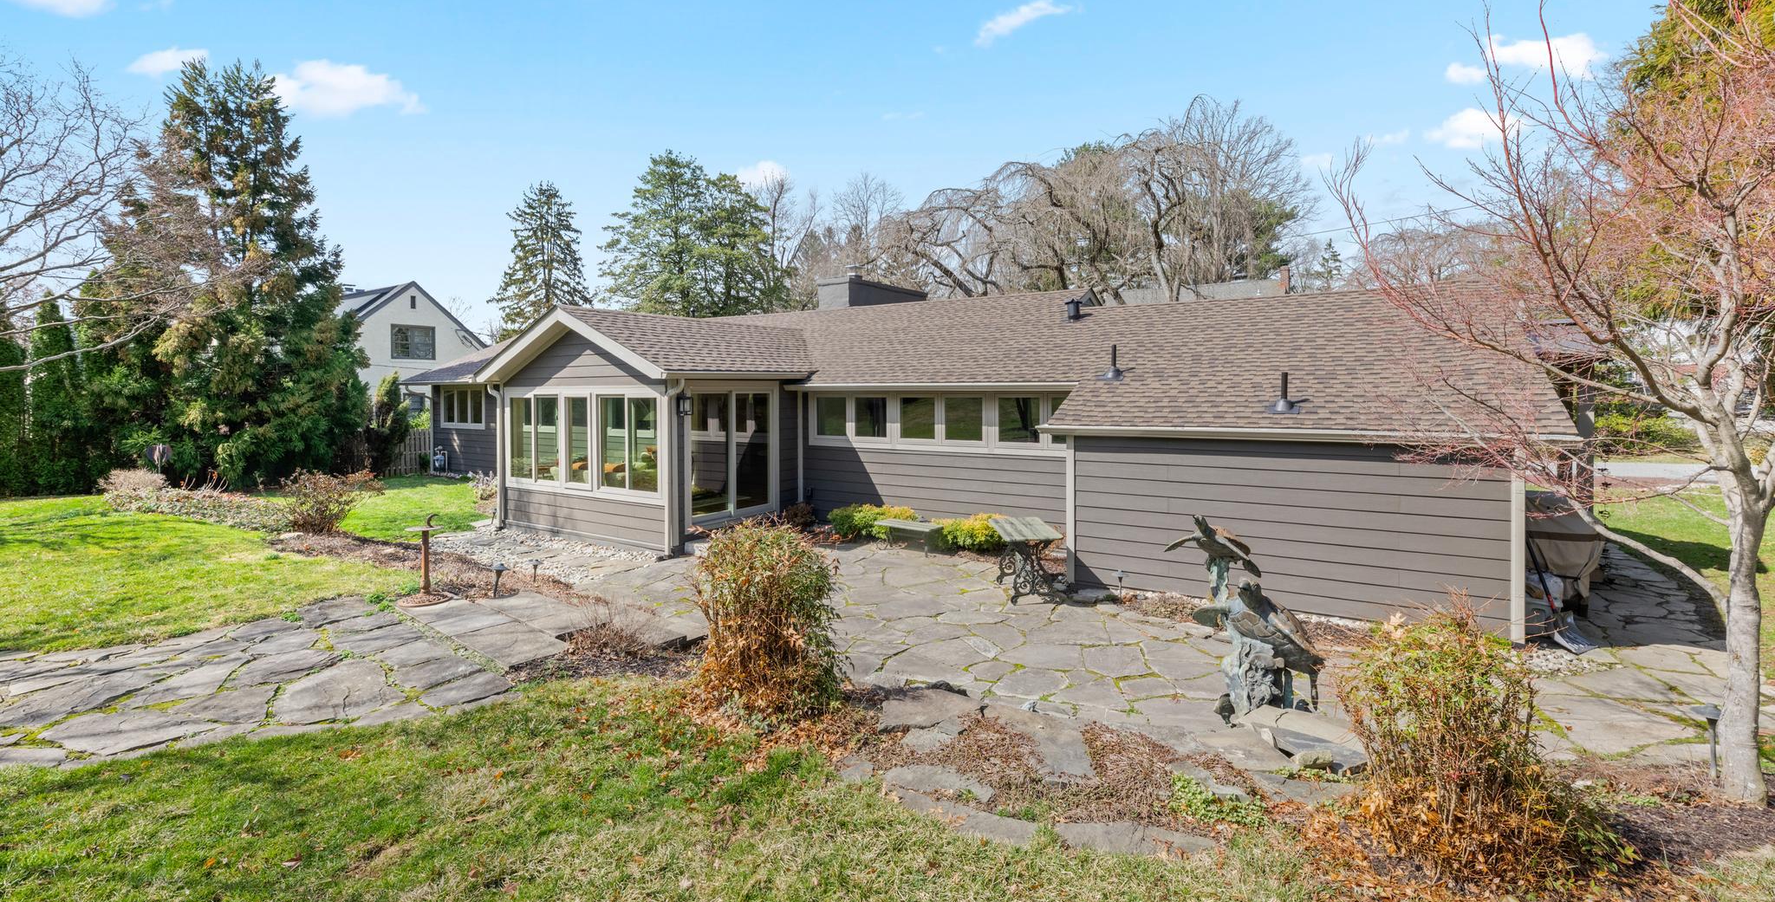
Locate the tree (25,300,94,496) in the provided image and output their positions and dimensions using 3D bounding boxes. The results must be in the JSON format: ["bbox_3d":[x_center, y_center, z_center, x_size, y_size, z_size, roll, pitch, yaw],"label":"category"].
[{"bbox_3d":[-19.100,-1.240,15.900,1.400,4.500,1.400,3,6,41],"label":"tree"}]

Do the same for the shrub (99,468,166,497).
[{"bbox_3d":[-16.600,0.690,15.200,1.150,0.700,1.350,4,6,45],"label":"shrub"}]

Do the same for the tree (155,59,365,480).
[{"bbox_3d":[-16.800,-4.900,18.600,5.000,11.000,5.000,-4,6,-42],"label":"tree"}]

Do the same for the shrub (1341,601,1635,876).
[{"bbox_3d":[3.050,1.400,3.660,1.300,1.200,1.050,1,5,18],"label":"shrub"}]

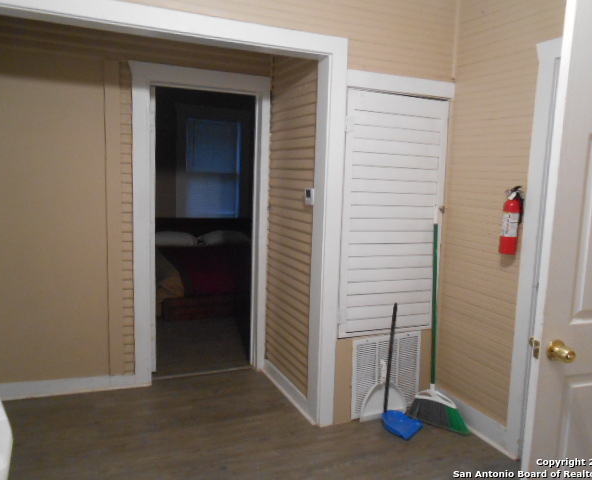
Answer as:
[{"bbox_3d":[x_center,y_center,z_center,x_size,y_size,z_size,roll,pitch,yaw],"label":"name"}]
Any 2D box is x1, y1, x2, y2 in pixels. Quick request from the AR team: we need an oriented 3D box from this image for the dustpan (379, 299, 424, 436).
[{"bbox_3d":[0.623,0.744,2.806,0.220,0.735,0.230,7,8,38],"label":"dustpan"}]

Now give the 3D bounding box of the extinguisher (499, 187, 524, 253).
[{"bbox_3d":[1.109,-0.100,2.476,0.108,0.352,0.103,-2,8,-33],"label":"extinguisher"}]

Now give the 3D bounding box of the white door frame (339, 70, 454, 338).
[{"bbox_3d":[0.588,-0.135,2.840,0.693,1.418,0.035,-1,7,-23],"label":"white door frame"}]

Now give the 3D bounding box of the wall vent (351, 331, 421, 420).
[{"bbox_3d":[0.566,0.835,2.954,0.492,0.490,0.022,-1,7,-23],"label":"wall vent"}]

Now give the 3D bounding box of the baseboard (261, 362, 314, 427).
[{"bbox_3d":[-0.064,0.988,3.236,0.022,0.115,0.885,-1,7,-23],"label":"baseboard"}]

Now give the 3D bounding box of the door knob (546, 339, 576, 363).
[{"bbox_3d":[0.820,0.348,1.470,0.062,0.062,0.062,0,7,-16],"label":"door knob"}]

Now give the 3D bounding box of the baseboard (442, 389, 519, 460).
[{"bbox_3d":[1.051,1.058,2.822,0.022,0.134,0.645,-1,7,-23],"label":"baseboard"}]

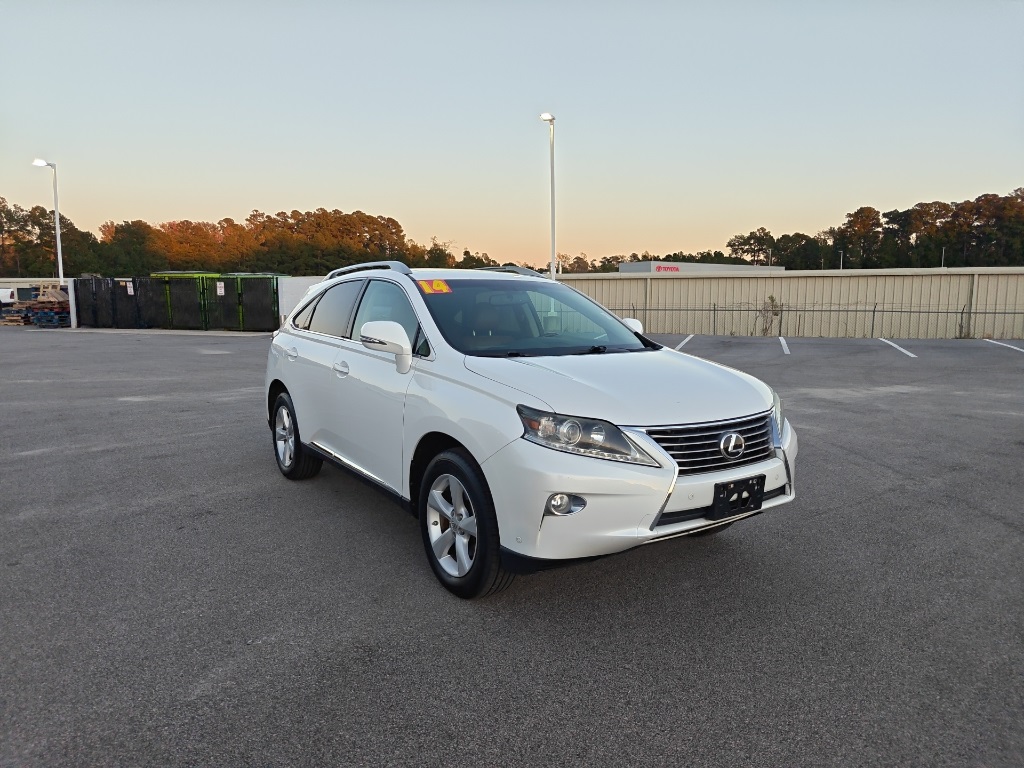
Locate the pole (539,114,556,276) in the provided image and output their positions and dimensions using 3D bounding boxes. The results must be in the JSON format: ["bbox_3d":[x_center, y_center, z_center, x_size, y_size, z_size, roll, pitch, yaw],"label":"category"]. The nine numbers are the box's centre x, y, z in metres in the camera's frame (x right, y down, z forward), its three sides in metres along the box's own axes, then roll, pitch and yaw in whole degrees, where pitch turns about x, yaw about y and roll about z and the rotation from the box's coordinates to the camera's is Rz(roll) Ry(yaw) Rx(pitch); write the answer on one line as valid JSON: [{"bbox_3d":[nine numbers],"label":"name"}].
[{"bbox_3d":[1.470,-6.109,26.662,0.500,8.500,1.150,2,7,21],"label":"pole"}]

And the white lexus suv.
[{"bbox_3d":[-0.334,-0.010,4.840,1.920,1.690,4.770,-5,8,-34],"label":"white lexus suv"}]

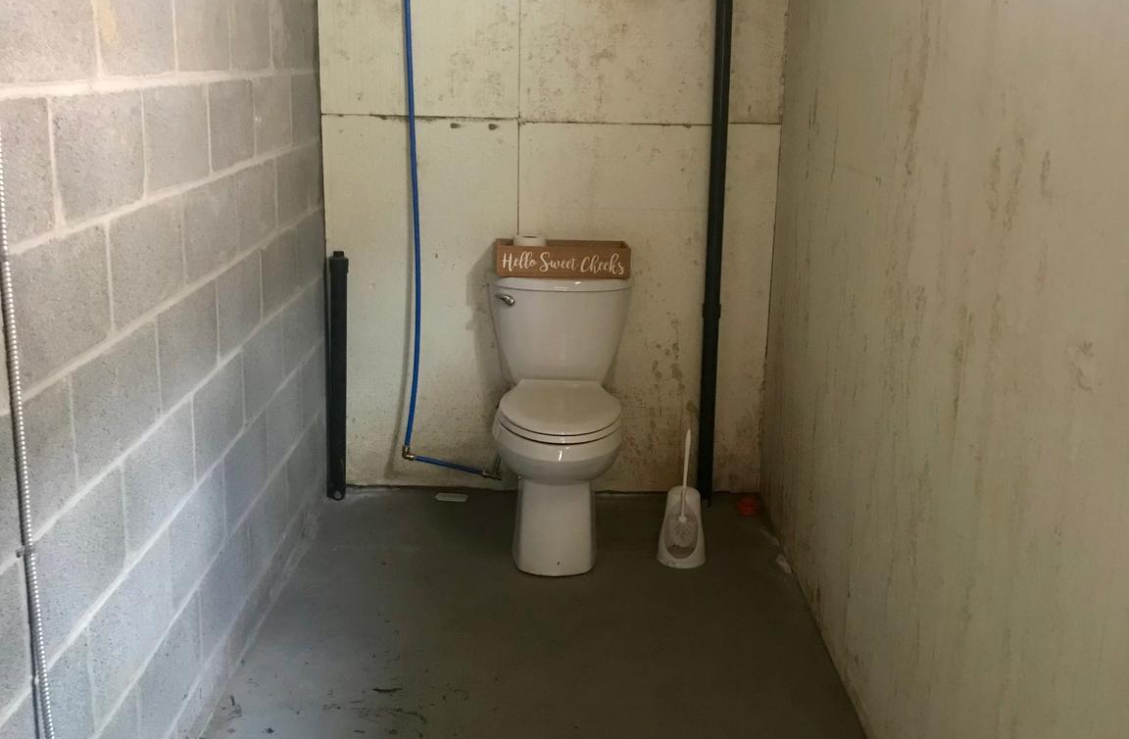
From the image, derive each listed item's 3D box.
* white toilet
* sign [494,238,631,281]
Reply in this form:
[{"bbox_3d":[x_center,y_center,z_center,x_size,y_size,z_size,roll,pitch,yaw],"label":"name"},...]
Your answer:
[{"bbox_3d":[-0.018,0.140,3.586,0.429,0.765,0.732,1,15,-1],"label":"white toilet"},{"bbox_3d":[0.000,-0.333,3.688,0.405,0.100,0.115,1,15,-1],"label":"sign"}]

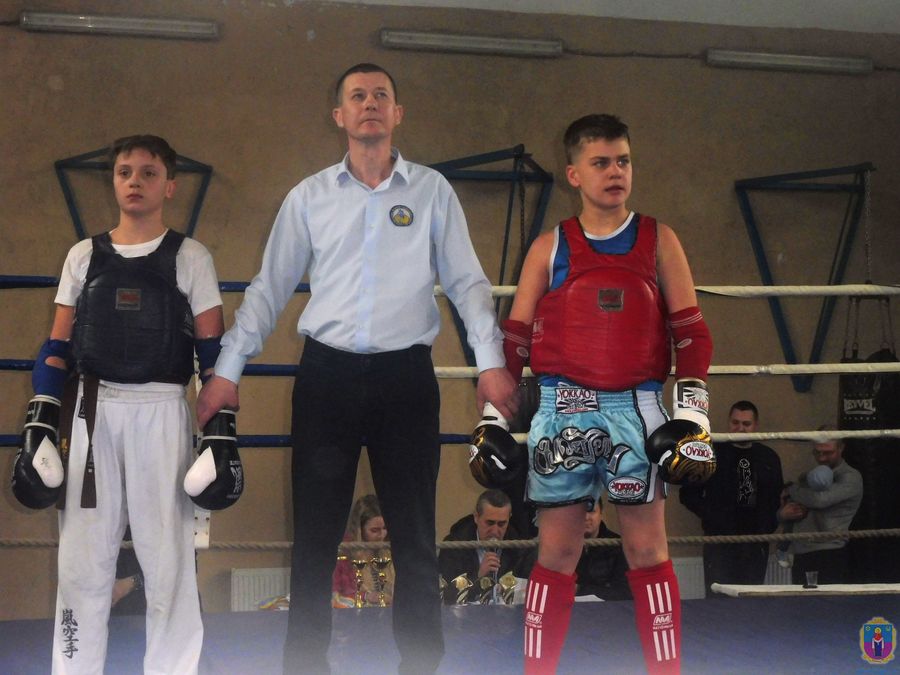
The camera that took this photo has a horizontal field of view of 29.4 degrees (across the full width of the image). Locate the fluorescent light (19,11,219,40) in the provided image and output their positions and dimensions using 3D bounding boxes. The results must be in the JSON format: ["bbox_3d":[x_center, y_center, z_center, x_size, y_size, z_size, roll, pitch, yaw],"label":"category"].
[{"bbox_3d":[-2.137,-2.010,11.140,1.265,0.105,0.090,1,-3,-13],"label":"fluorescent light"}]

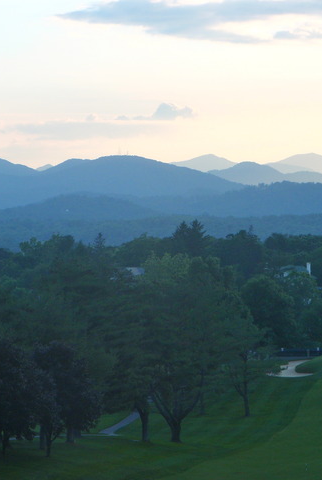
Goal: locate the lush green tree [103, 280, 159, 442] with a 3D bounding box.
[{"bbox_3d":[-3.630,14.950,232.000,6.890,19.930,7.500,0,1,0],"label":"lush green tree"}]

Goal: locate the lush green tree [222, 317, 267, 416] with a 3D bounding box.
[{"bbox_3d":[11.510,17.720,260.000,6.340,13.240,6.500,0,1,0],"label":"lush green tree"}]

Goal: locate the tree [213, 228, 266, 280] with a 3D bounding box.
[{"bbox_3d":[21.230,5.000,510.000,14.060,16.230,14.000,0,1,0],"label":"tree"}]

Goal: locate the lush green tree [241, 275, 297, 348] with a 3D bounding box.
[{"bbox_3d":[25.320,16.680,440.000,13.070,17.270,13.000,0,1,0],"label":"lush green tree"}]

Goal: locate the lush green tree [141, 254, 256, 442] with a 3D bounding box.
[{"bbox_3d":[4.570,13.230,230.000,13.900,22.930,13.500,0,1,0],"label":"lush green tree"}]

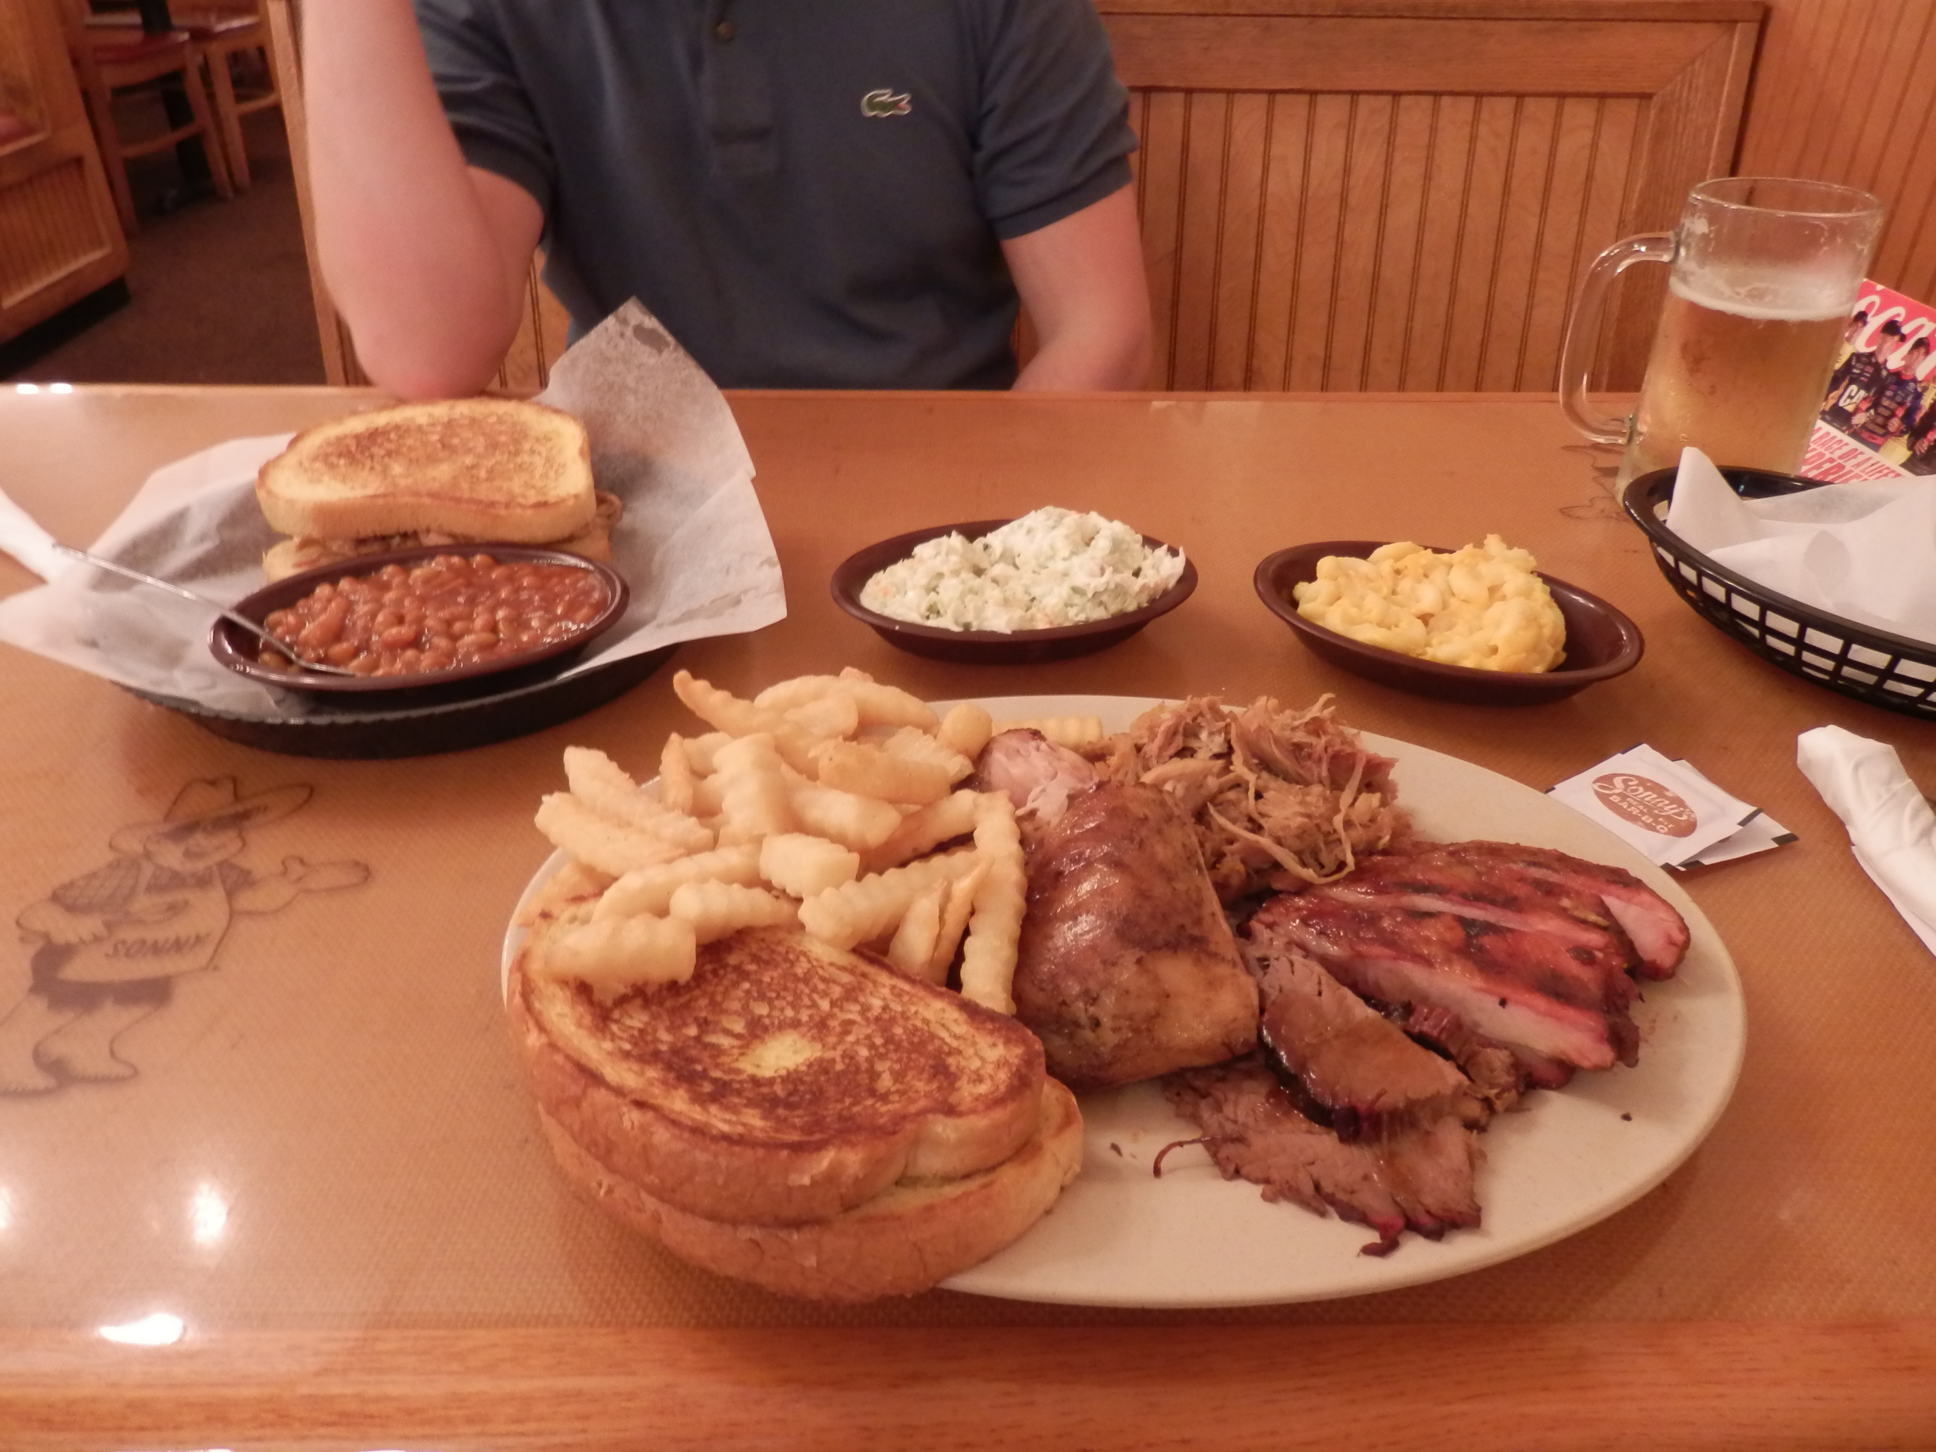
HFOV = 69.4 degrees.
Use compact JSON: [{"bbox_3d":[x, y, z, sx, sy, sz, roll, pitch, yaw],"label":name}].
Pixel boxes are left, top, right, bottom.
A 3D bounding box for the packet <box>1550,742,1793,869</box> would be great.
[{"bbox_3d":[0.250,0.032,0.503,0.074,0.007,0.061,-20,39,-28],"label":"packet"}]

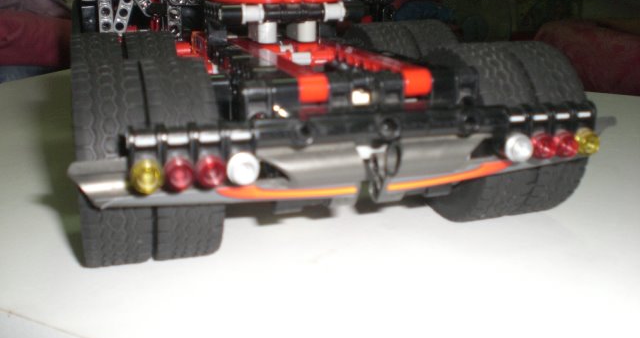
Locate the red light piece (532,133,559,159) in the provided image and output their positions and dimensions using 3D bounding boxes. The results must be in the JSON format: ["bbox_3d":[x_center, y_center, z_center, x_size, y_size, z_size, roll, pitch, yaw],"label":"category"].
[{"bbox_3d":[0.065,-0.007,0.204,0.008,0.008,0.005,-6,11,-16],"label":"red light piece"}]

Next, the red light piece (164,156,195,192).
[{"bbox_3d":[-0.035,0.001,0.174,0.008,0.008,0.005,-6,11,-16],"label":"red light piece"}]

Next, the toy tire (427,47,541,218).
[{"bbox_3d":[0.053,-0.013,0.254,0.019,0.062,0.062,-6,19,-16],"label":"toy tire"}]

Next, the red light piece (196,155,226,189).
[{"bbox_3d":[-0.027,0.001,0.177,0.008,0.008,0.005,-6,11,-16],"label":"red light piece"}]

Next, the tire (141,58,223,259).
[{"bbox_3d":[-0.045,-0.004,0.226,0.019,0.062,0.062,-6,19,-16],"label":"tire"}]

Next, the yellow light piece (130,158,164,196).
[{"bbox_3d":[-0.042,0.002,0.172,0.008,0.008,0.005,-6,11,-16],"label":"yellow light piece"}]

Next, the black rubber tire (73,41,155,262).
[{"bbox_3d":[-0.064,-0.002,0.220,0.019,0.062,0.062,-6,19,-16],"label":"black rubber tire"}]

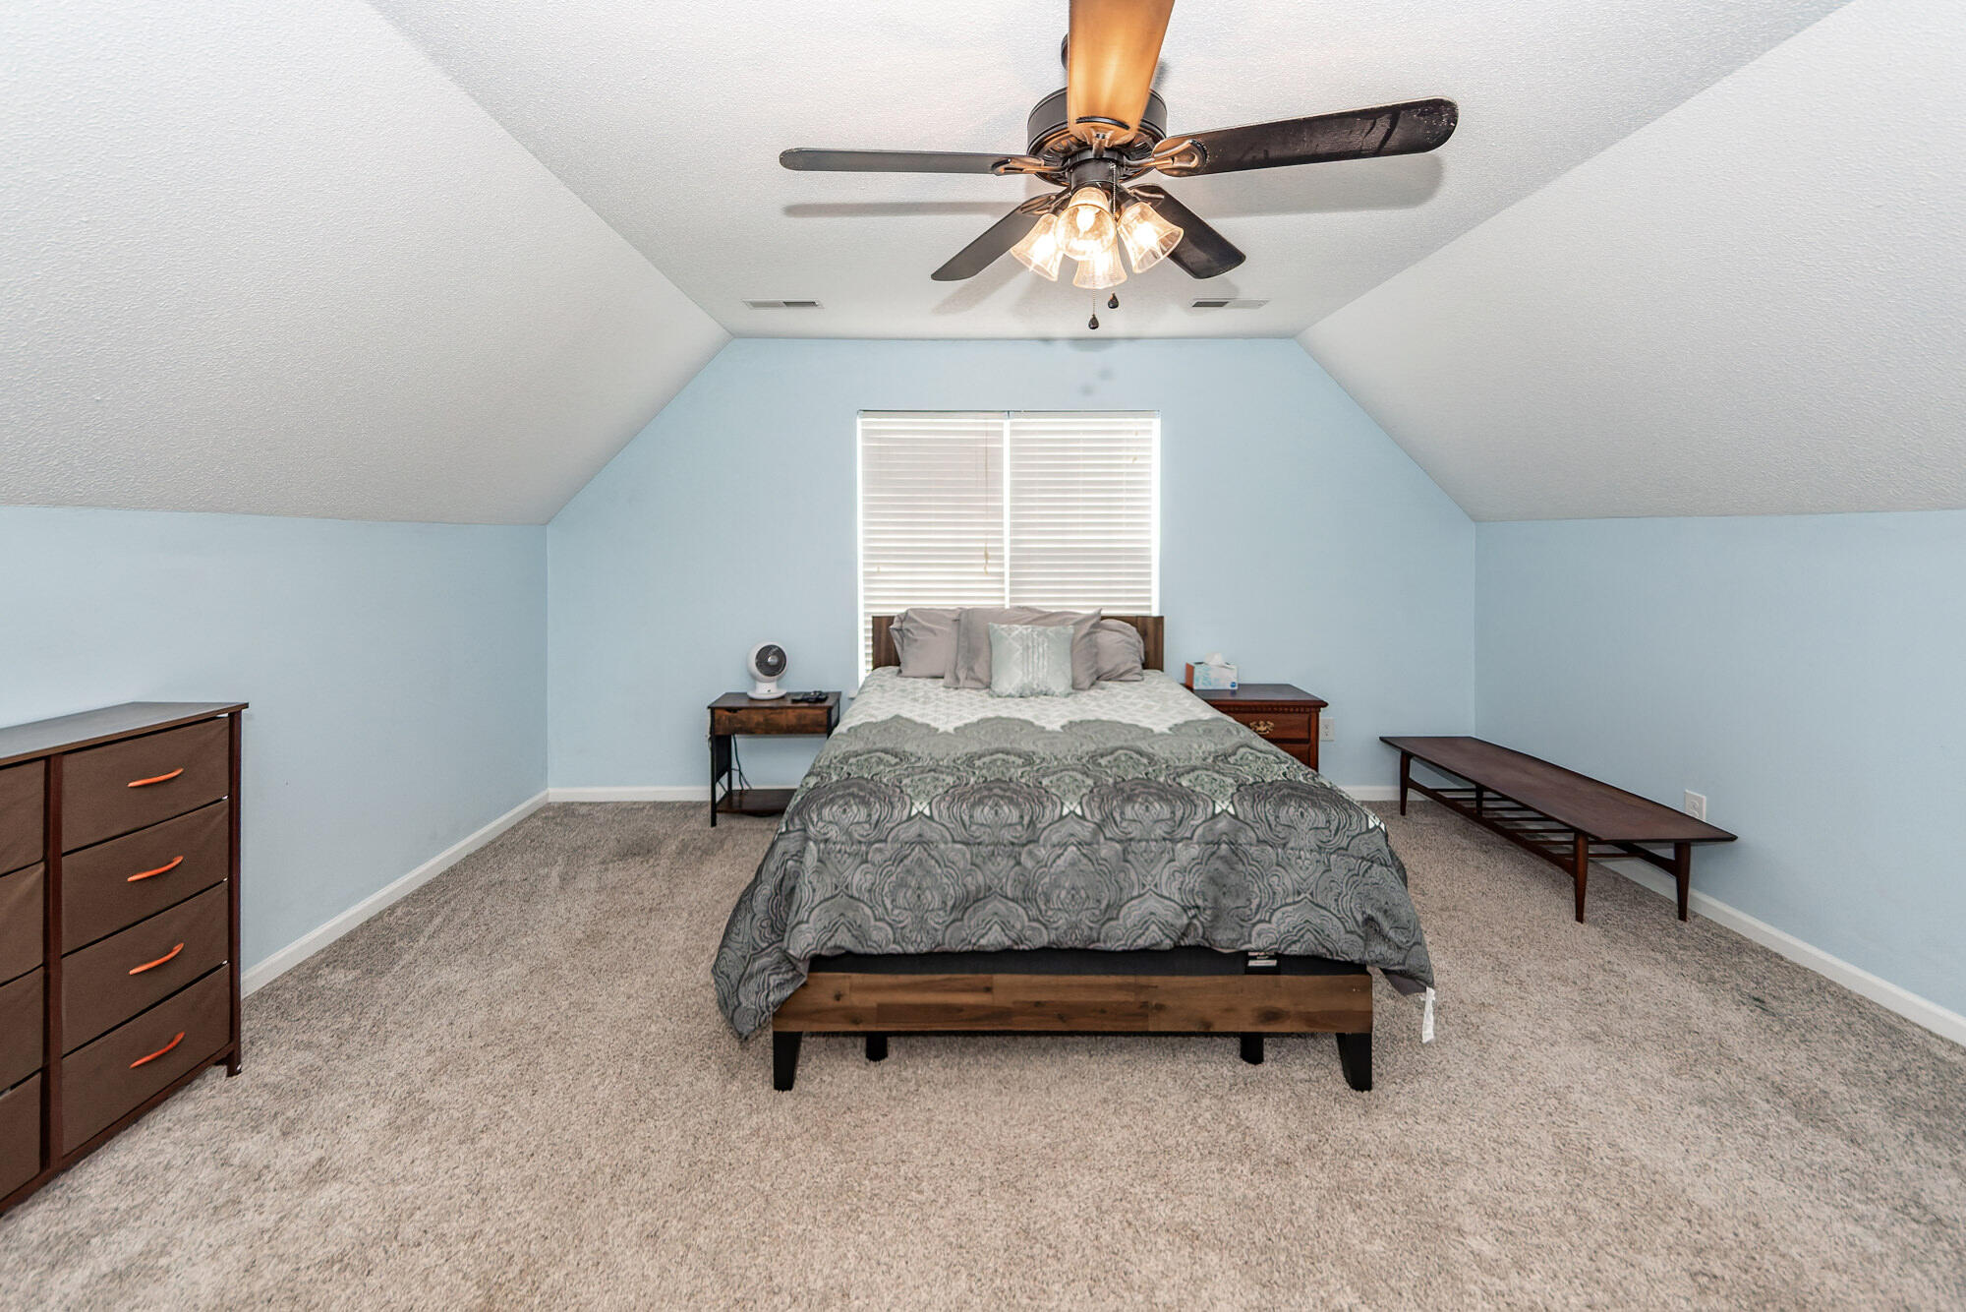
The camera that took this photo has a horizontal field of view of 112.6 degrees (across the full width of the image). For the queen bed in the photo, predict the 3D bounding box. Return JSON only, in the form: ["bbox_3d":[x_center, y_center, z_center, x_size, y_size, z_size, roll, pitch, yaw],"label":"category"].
[{"bbox_3d":[0.237,0.484,2.750,1.854,1.123,2.081,0,8,-1],"label":"queen bed"}]

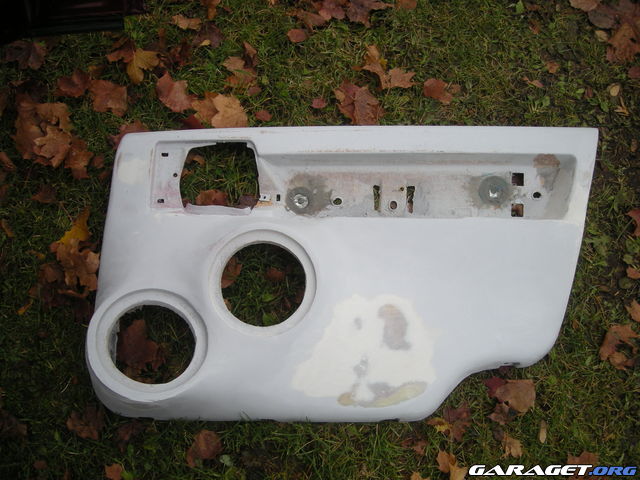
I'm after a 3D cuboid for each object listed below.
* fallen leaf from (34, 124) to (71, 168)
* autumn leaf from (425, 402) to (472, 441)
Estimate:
[{"bbox_3d":[-0.523,-0.183,1.263,0.075,0.022,0.067,29,73,10],"label":"fallen leaf"},{"bbox_3d":[0.228,0.323,1.146,0.078,0.025,0.069,4,70,1],"label":"autumn leaf"}]

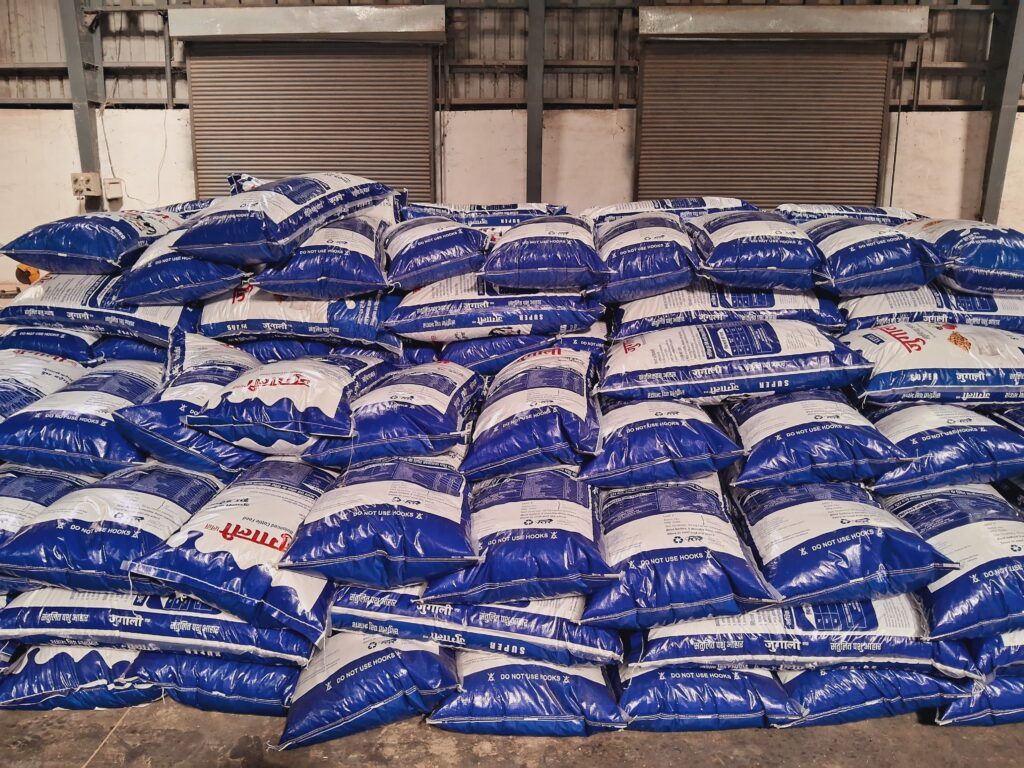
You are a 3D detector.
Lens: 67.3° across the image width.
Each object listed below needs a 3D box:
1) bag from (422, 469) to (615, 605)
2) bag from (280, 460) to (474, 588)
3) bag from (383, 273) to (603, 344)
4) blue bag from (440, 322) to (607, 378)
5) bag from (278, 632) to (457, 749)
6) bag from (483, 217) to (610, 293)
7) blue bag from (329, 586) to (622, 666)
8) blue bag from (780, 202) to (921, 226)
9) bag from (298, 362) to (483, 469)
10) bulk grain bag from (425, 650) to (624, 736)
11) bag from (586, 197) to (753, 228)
[{"bbox_3d":[0.025,0.400,2.479,0.570,0.210,0.810,-3,16,-1],"label":"bag"},{"bbox_3d":[-0.450,0.458,2.868,0.590,0.220,0.880,-2,12,-3],"label":"bag"},{"bbox_3d":[-0.090,-0.316,3.361,0.890,0.200,0.560,-4,11,-3],"label":"bag"},{"bbox_3d":[0.000,-0.182,3.156,0.570,0.200,0.800,0,12,0],"label":"blue bag"},{"bbox_3d":[-0.540,0.891,2.748,0.570,0.200,0.880,-5,12,-15],"label":"bag"},{"bbox_3d":[0.152,-0.594,3.464,0.550,0.250,0.800,0,17,0],"label":"bag"},{"bbox_3d":[-0.100,0.702,2.651,0.900,0.180,0.560,6,11,3],"label":"blue bag"},{"bbox_3d":[1.776,-0.880,4.213,0.830,0.200,0.530,0,12,0],"label":"blue bag"},{"bbox_3d":[-0.445,0.099,3.135,0.580,0.220,0.880,-4,17,3],"label":"bag"},{"bbox_3d":[0.046,0.843,2.592,0.570,0.210,0.810,0,12,0],"label":"bulk grain bag"},{"bbox_3d":[0.810,-0.862,4.132,0.900,0.220,0.560,-3,11,1],"label":"bag"}]

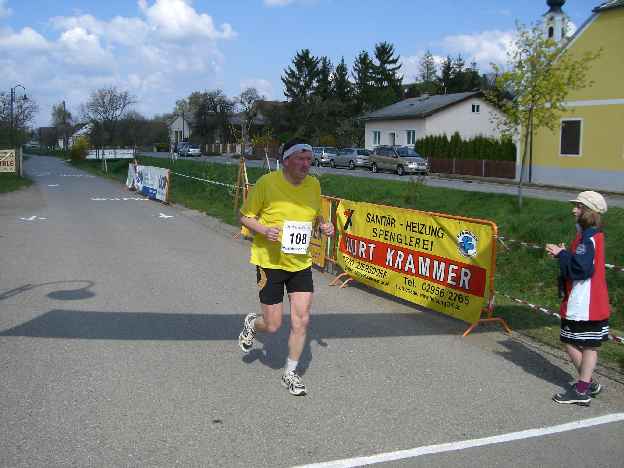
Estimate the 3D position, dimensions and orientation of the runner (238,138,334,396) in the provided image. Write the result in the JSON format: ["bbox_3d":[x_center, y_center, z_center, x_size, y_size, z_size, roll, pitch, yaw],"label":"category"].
[{"bbox_3d":[-0.197,0.206,4.889,0.640,1.750,0.750,-2,8,-18],"label":"runner"}]

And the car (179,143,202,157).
[{"bbox_3d":[-13.900,-9.503,77.422,1.740,1.470,4.300,-4,9,-28],"label":"car"}]

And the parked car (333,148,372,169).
[{"bbox_3d":[2.700,-5.476,49.005,1.750,1.460,4.300,-3,8,-25],"label":"parked car"}]

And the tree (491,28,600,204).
[{"bbox_3d":[6.289,-3.186,18.542,2.950,4.900,2.800,2,8,18],"label":"tree"}]

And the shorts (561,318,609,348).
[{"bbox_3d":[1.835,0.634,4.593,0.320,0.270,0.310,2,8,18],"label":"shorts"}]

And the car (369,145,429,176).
[{"bbox_3d":[5.000,-4.298,39.477,1.790,1.690,4.450,-3,8,-25],"label":"car"}]

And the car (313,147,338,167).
[{"bbox_3d":[0.550,-6.232,54.655,1.750,1.500,4.350,-3,8,-24],"label":"car"}]

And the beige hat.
[{"bbox_3d":[1.809,-0.206,4.482,0.235,0.150,0.205,2,8,18],"label":"beige hat"}]

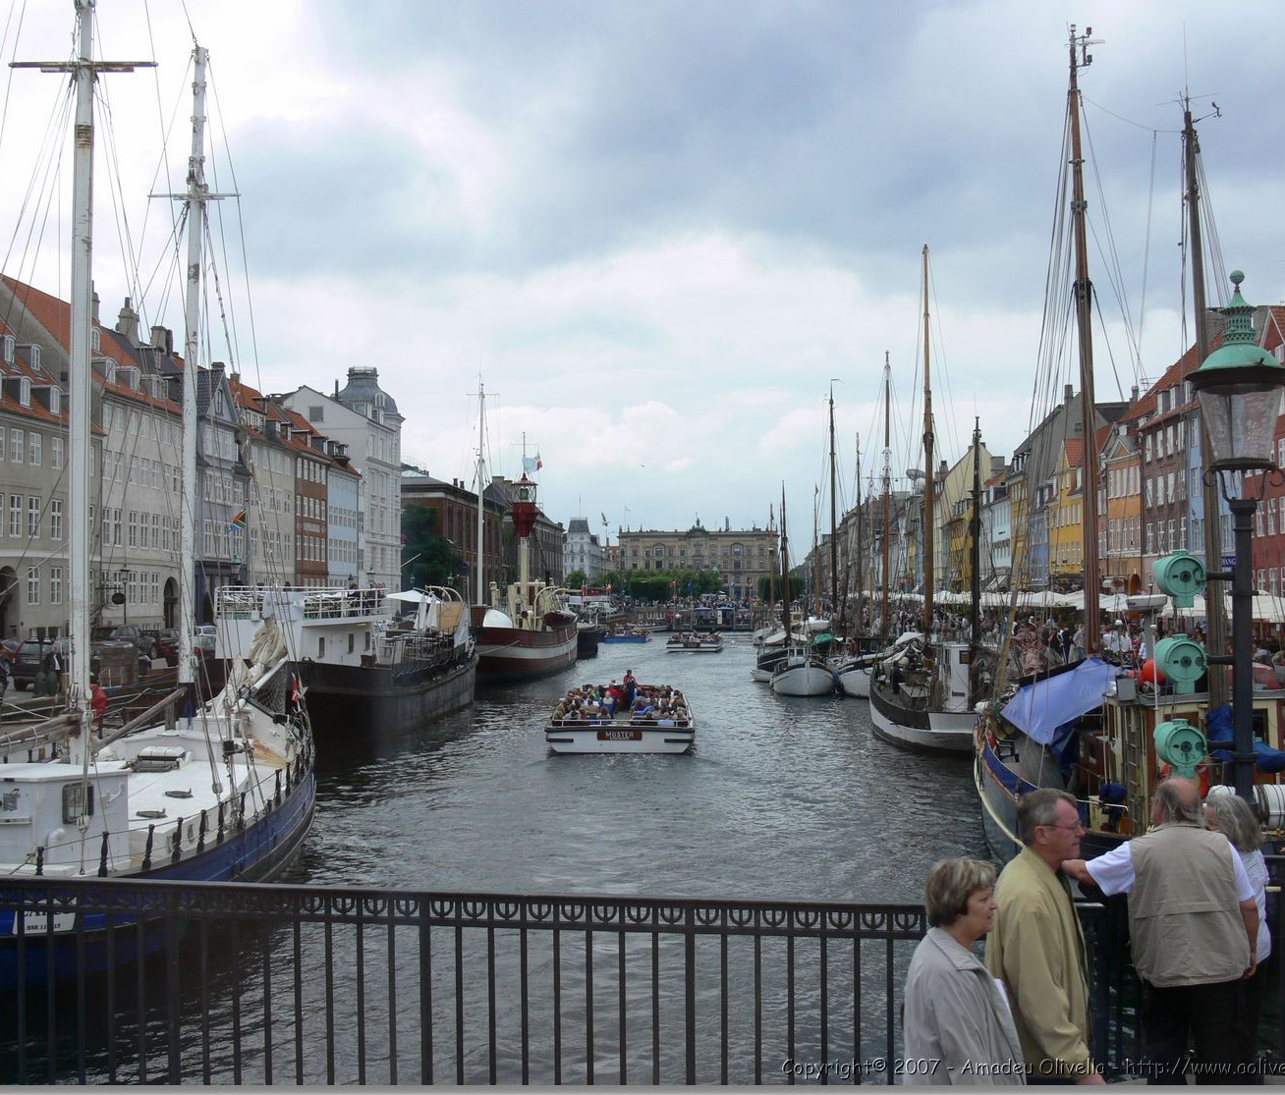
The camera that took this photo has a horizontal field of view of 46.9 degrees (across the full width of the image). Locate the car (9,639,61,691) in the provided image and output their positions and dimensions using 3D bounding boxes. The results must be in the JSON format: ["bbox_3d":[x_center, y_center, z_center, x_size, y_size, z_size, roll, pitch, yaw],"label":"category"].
[{"bbox_3d":[-19.100,3.889,49.393,1.800,1.640,4.500,0,-2,4],"label":"car"}]

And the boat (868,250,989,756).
[{"bbox_3d":[10.950,-2.346,53.114,4.900,17.600,20.000,0,-2,2],"label":"boat"}]

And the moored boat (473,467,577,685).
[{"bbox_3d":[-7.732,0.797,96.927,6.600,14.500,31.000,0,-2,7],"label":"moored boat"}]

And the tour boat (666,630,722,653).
[{"bbox_3d":[5.000,8.429,133.787,4.500,1.700,16.500,0,-2,5],"label":"tour boat"}]

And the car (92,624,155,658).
[{"bbox_3d":[-24.600,4.601,70.382,1.750,1.520,4.300,0,-2,4],"label":"car"}]

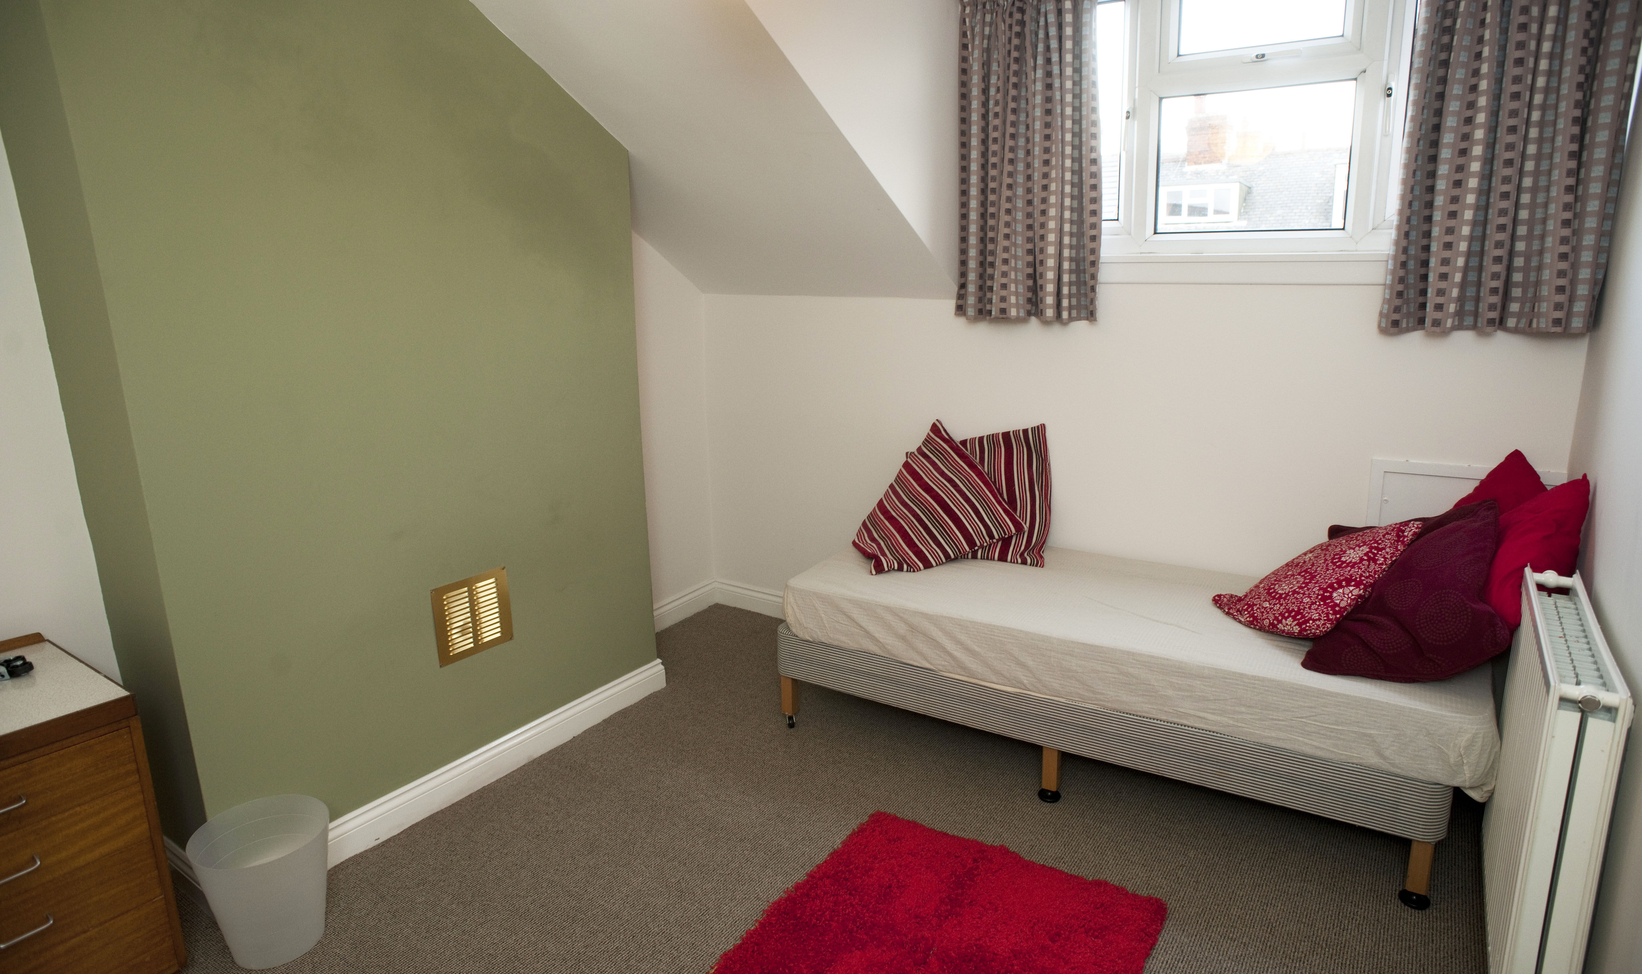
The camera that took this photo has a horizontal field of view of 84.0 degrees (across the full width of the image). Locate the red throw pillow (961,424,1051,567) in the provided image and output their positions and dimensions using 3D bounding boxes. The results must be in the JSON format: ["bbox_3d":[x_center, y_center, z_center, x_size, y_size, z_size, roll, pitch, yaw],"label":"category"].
[{"bbox_3d":[0.553,0.028,3.213,0.480,0.470,0.140,-4,-15,23],"label":"red throw pillow"}]

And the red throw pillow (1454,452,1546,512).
[{"bbox_3d":[1.777,0.153,2.501,0.140,0.410,0.410,-3,-26,-43],"label":"red throw pillow"}]

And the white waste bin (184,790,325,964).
[{"bbox_3d":[-1.289,0.933,2.136,0.285,0.294,0.285,7,16,32],"label":"white waste bin"}]

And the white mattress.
[{"bbox_3d":[0.883,0.417,2.833,1.920,0.185,0.800,7,16,32],"label":"white mattress"}]

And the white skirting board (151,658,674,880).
[{"bbox_3d":[-1.035,0.852,2.835,0.025,0.120,1.570,7,16,32],"label":"white skirting board"}]

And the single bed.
[{"bbox_3d":[0.887,0.582,2.872,1.930,0.530,0.800,7,16,32],"label":"single bed"}]

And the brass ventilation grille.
[{"bbox_3d":[-1.045,0.382,2.728,0.012,0.242,0.252,7,16,32],"label":"brass ventilation grille"}]

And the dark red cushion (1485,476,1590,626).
[{"bbox_3d":[1.723,0.172,2.382,0.150,0.430,0.420,18,-3,-30],"label":"dark red cushion"}]

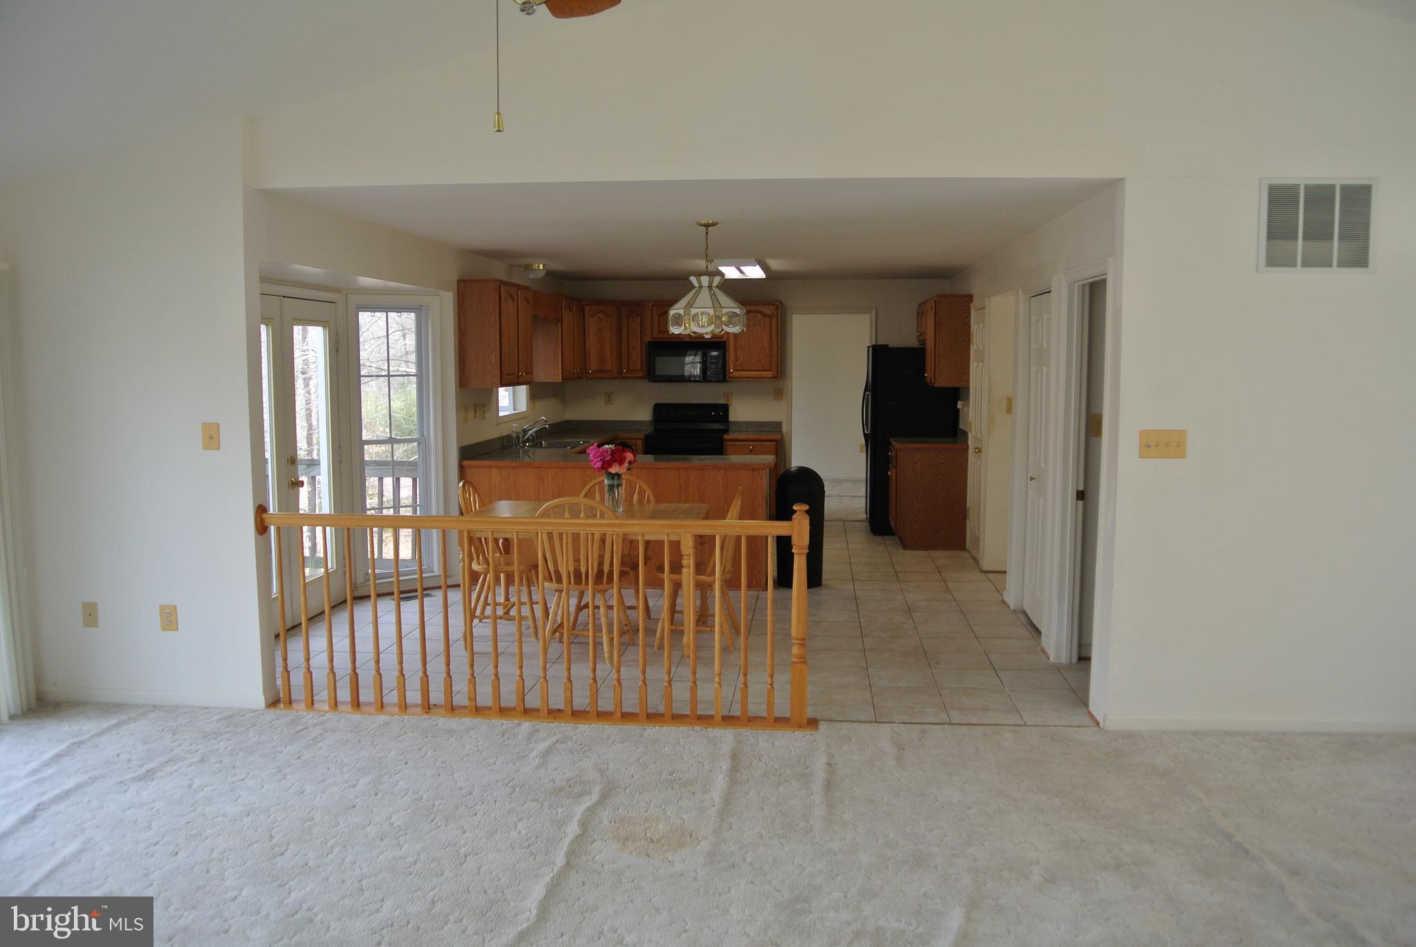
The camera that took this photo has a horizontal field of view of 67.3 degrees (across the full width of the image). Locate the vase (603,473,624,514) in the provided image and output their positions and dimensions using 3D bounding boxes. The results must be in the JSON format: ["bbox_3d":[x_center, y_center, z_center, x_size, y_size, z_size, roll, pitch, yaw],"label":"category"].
[{"bbox_3d":[-0.542,0.108,6.087,0.102,0.218,0.105,1,6,6],"label":"vase"}]

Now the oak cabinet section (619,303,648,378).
[{"bbox_3d":[-0.725,-1.292,10.330,0.260,0.730,0.025,1,6,6],"label":"oak cabinet section"}]

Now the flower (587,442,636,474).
[{"bbox_3d":[-0.553,-0.086,6.100,0.260,0.175,0.250,1,6,6],"label":"flower"}]

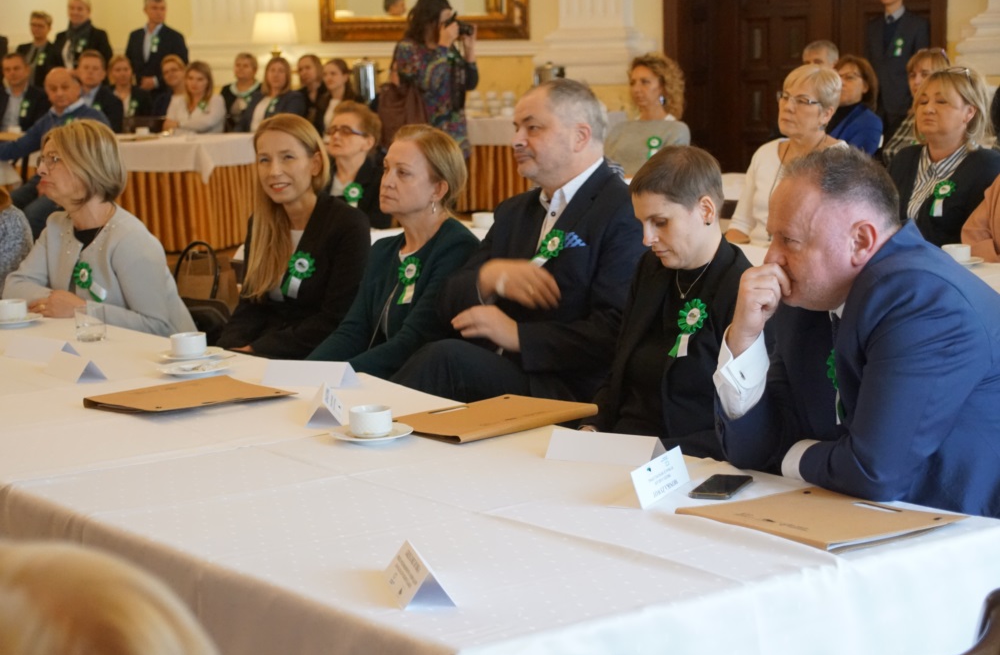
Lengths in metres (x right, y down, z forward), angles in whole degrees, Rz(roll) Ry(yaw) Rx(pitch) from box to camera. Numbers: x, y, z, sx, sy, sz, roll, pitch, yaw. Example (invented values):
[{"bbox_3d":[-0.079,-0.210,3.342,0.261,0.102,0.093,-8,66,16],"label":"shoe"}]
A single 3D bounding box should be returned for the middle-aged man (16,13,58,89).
[{"bbox_3d":[-3.432,-1.594,15.691,0.500,1.620,0.320,2,9,20],"label":"middle-aged man"}]

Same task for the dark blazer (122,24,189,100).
[{"bbox_3d":[-2.562,-1.893,15.659,0.520,0.760,0.300,2,9,20],"label":"dark blazer"}]

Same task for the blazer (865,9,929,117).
[{"bbox_3d":[2.759,-1.847,14.497,0.480,0.739,0.280,3,10,28],"label":"blazer"}]

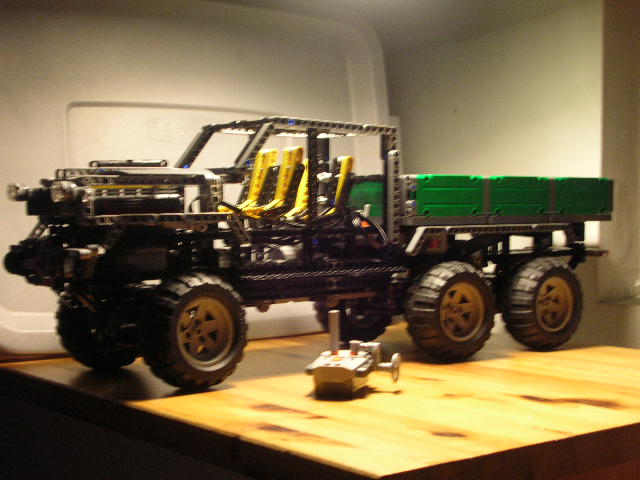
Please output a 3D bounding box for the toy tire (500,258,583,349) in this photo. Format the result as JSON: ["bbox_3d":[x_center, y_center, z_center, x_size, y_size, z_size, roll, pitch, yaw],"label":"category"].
[{"bbox_3d":[0.228,0.065,1.170,0.096,0.096,0.042,-1,3,-36],"label":"toy tire"}]

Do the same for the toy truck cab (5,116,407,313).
[{"bbox_3d":[-0.101,-0.022,1.024,0.367,0.168,0.114,-1,3,-36],"label":"toy truck cab"}]

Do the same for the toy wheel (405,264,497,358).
[{"bbox_3d":[0.125,0.068,1.094,0.096,0.096,0.042,-1,3,-36],"label":"toy wheel"}]

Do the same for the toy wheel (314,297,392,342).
[{"bbox_3d":[0.035,0.063,1.226,0.096,0.096,0.042,-1,3,-36],"label":"toy wheel"}]

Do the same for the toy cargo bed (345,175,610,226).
[{"bbox_3d":[0.168,-0.042,1.221,0.306,0.048,0.114,-1,3,-36],"label":"toy cargo bed"}]

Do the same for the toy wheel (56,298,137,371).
[{"bbox_3d":[-0.195,0.068,1.056,0.096,0.096,0.042,-2,3,-42],"label":"toy wheel"}]

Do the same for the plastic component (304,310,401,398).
[{"bbox_3d":[0.029,0.091,0.931,0.066,0.060,0.068,0,2,10],"label":"plastic component"}]

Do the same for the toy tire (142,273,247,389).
[{"bbox_3d":[-0.102,0.073,0.929,0.096,0.096,0.042,-2,3,-42],"label":"toy tire"}]

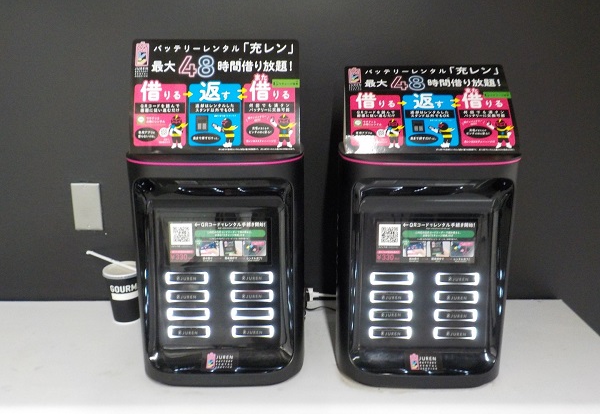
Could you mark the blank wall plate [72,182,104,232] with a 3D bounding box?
[{"bbox_3d":[-0.529,0.002,1.292,0.070,0.120,0.009,0,15,0],"label":"blank wall plate"}]

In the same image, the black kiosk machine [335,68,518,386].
[{"bbox_3d":[0.231,0.029,1.010,0.314,0.586,0.228,0,15,2],"label":"black kiosk machine"}]

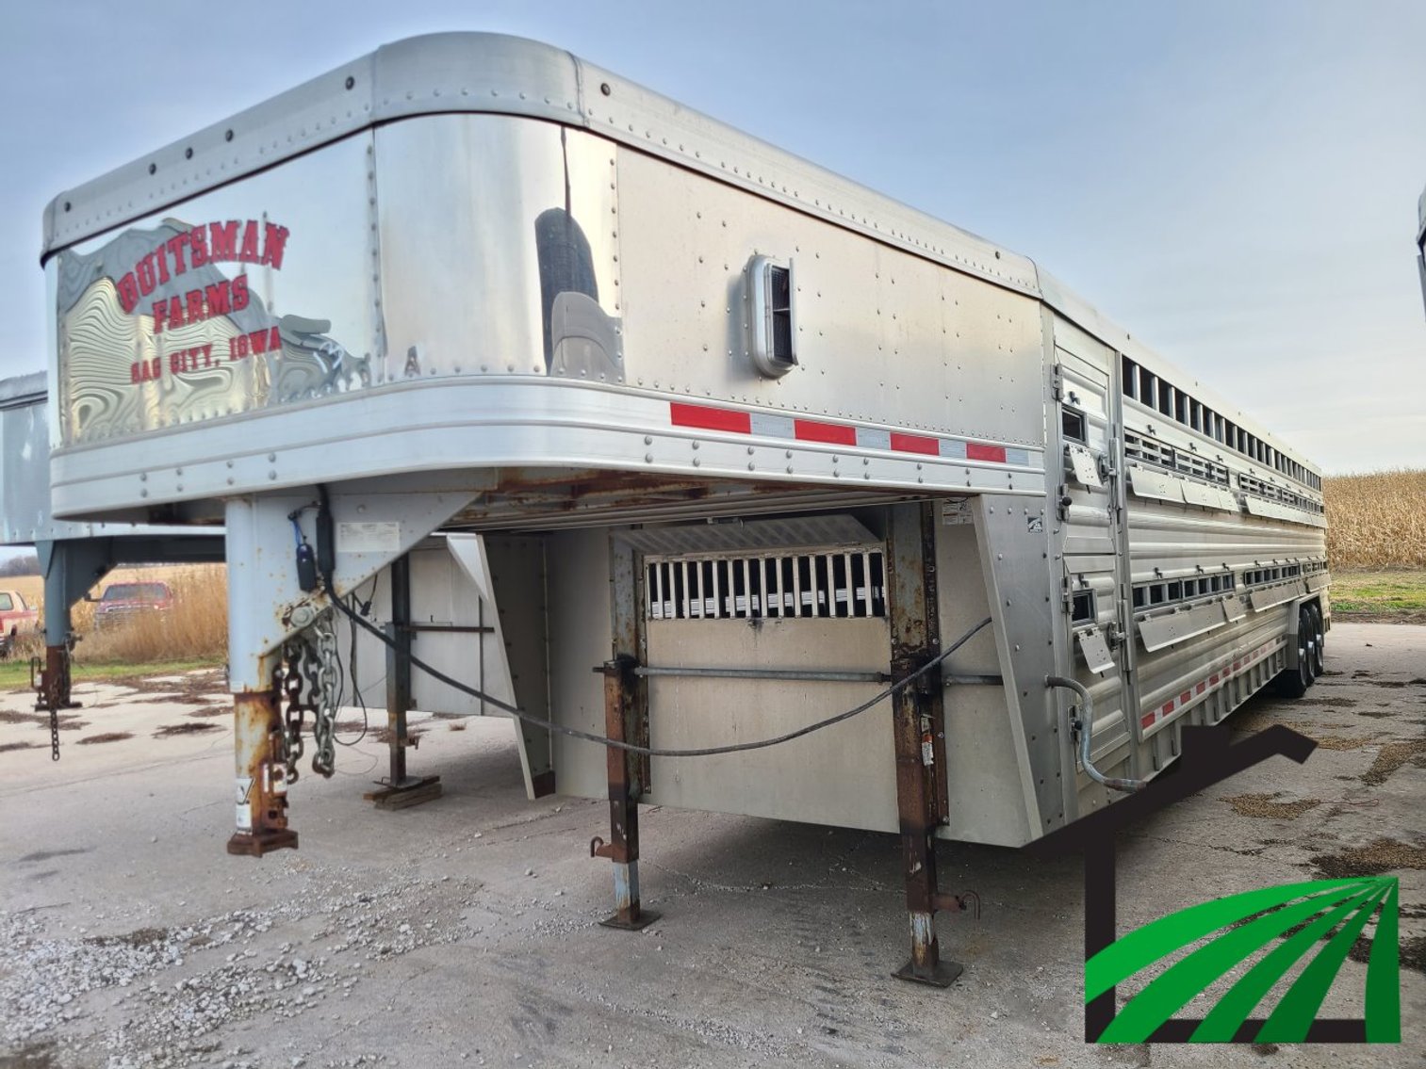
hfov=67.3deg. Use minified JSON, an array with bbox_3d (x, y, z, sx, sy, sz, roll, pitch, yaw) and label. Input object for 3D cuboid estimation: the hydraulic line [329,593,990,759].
[{"bbox_3d":[-0.020,0.363,3.048,2.020,0.510,0.100,-3,0,-23],"label":"hydraulic line"}]

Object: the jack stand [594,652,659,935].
[{"bbox_3d":[-0.398,1.126,4.700,0.240,1.150,0.190,-3,-3,34],"label":"jack stand"}]

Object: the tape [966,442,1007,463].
[{"bbox_3d":[0.894,-0.266,3.496,0.003,0.051,0.279,-4,-3,41],"label":"tape"}]

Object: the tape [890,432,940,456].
[{"bbox_3d":[0.596,-0.264,3.150,0.003,0.051,0.279,-4,-3,41],"label":"tape"}]

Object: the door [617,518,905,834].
[{"bbox_3d":[0.148,0.560,4.529,1.300,1.260,0.060,-3,-3,34],"label":"door"}]

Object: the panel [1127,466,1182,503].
[{"bbox_3d":[2.181,-0.231,5.224,0.030,0.140,1.130,-14,-9,33],"label":"panel"}]

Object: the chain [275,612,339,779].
[{"bbox_3d":[-1.011,0.405,2.675,0.115,0.420,0.125,-3,0,34],"label":"chain"}]

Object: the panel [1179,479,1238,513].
[{"bbox_3d":[2.993,-0.216,6.413,0.030,0.140,1.650,-14,-9,33],"label":"panel"}]

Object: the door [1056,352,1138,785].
[{"bbox_3d":[1.558,0.128,4.342,0.070,1.680,0.830,-3,-3,34],"label":"door"}]

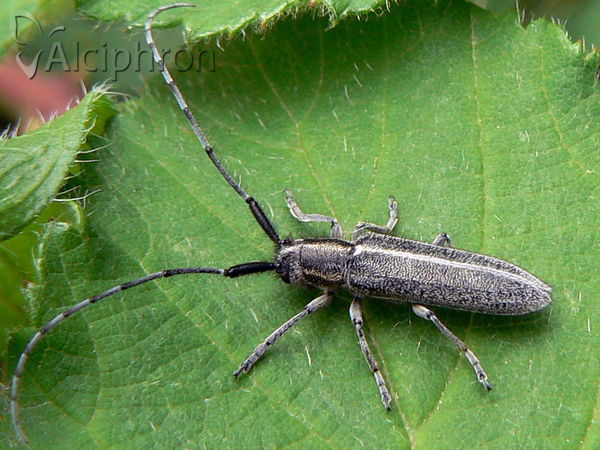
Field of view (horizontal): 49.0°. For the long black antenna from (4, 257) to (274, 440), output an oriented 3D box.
[{"bbox_3d":[-0.006,0.004,0.025,0.011,0.001,0.003,-32,65,-17],"label":"long black antenna"}]

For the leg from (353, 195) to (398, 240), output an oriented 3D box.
[{"bbox_3d":[0.003,0.000,0.027,0.002,0.001,0.002,0,60,0],"label":"leg"}]

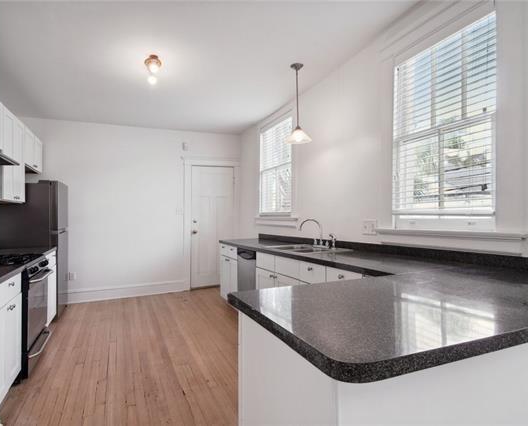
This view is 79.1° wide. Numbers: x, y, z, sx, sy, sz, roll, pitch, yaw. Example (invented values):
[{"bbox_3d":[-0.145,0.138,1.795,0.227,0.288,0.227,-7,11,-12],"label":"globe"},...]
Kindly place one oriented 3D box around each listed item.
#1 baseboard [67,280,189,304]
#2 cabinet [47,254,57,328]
[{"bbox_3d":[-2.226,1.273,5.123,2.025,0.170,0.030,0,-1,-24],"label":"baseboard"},{"bbox_3d":[-2.586,0.832,3.354,0.580,0.785,0.739,0,-1,-25],"label":"cabinet"}]

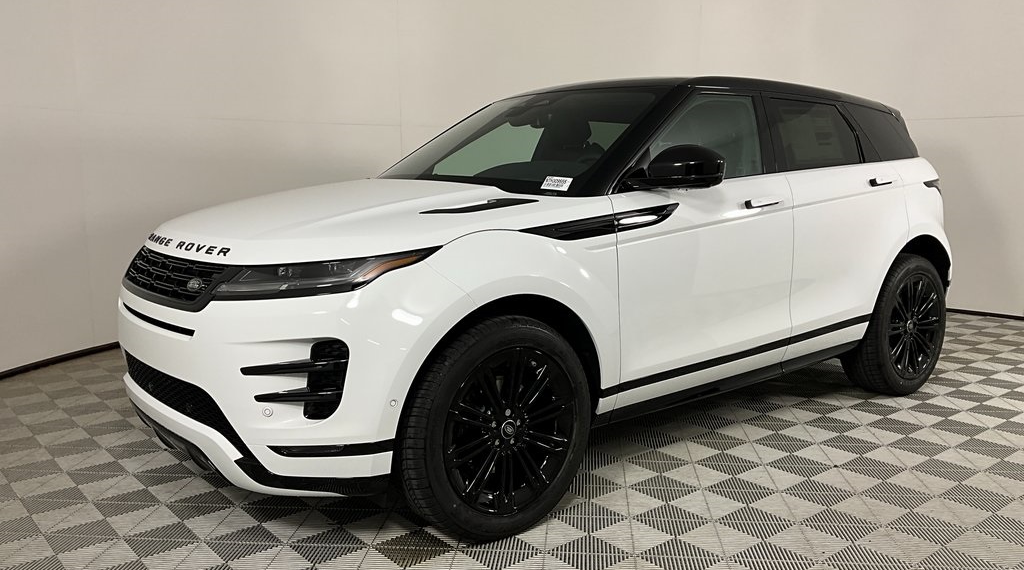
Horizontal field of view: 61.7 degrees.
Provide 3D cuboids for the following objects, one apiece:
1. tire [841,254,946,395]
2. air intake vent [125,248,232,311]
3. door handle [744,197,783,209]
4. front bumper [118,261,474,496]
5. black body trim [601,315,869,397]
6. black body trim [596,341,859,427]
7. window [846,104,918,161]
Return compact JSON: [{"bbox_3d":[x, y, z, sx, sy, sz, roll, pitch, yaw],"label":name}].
[{"bbox_3d":[2.022,0.194,4.535,0.750,0.750,0.250,-7,11,-38],"label":"tire"},{"bbox_3d":[-1.181,-0.027,2.955,0.150,0.165,0.880,11,-1,-40],"label":"air intake vent"},{"bbox_3d":[1.023,-0.335,3.504,0.250,0.045,0.050,-7,11,-38],"label":"door handle"},{"bbox_3d":[-0.975,0.205,3.155,0.720,0.700,1.880,-7,11,-38],"label":"front bumper"},{"bbox_3d":[1.021,0.272,3.569,1.830,0.055,0.045,-9,12,-38],"label":"black body trim"},{"bbox_3d":[0.979,0.386,3.616,1.820,0.090,0.100,-7,11,-38],"label":"black body trim"},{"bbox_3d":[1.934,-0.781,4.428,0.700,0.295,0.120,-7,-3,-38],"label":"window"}]

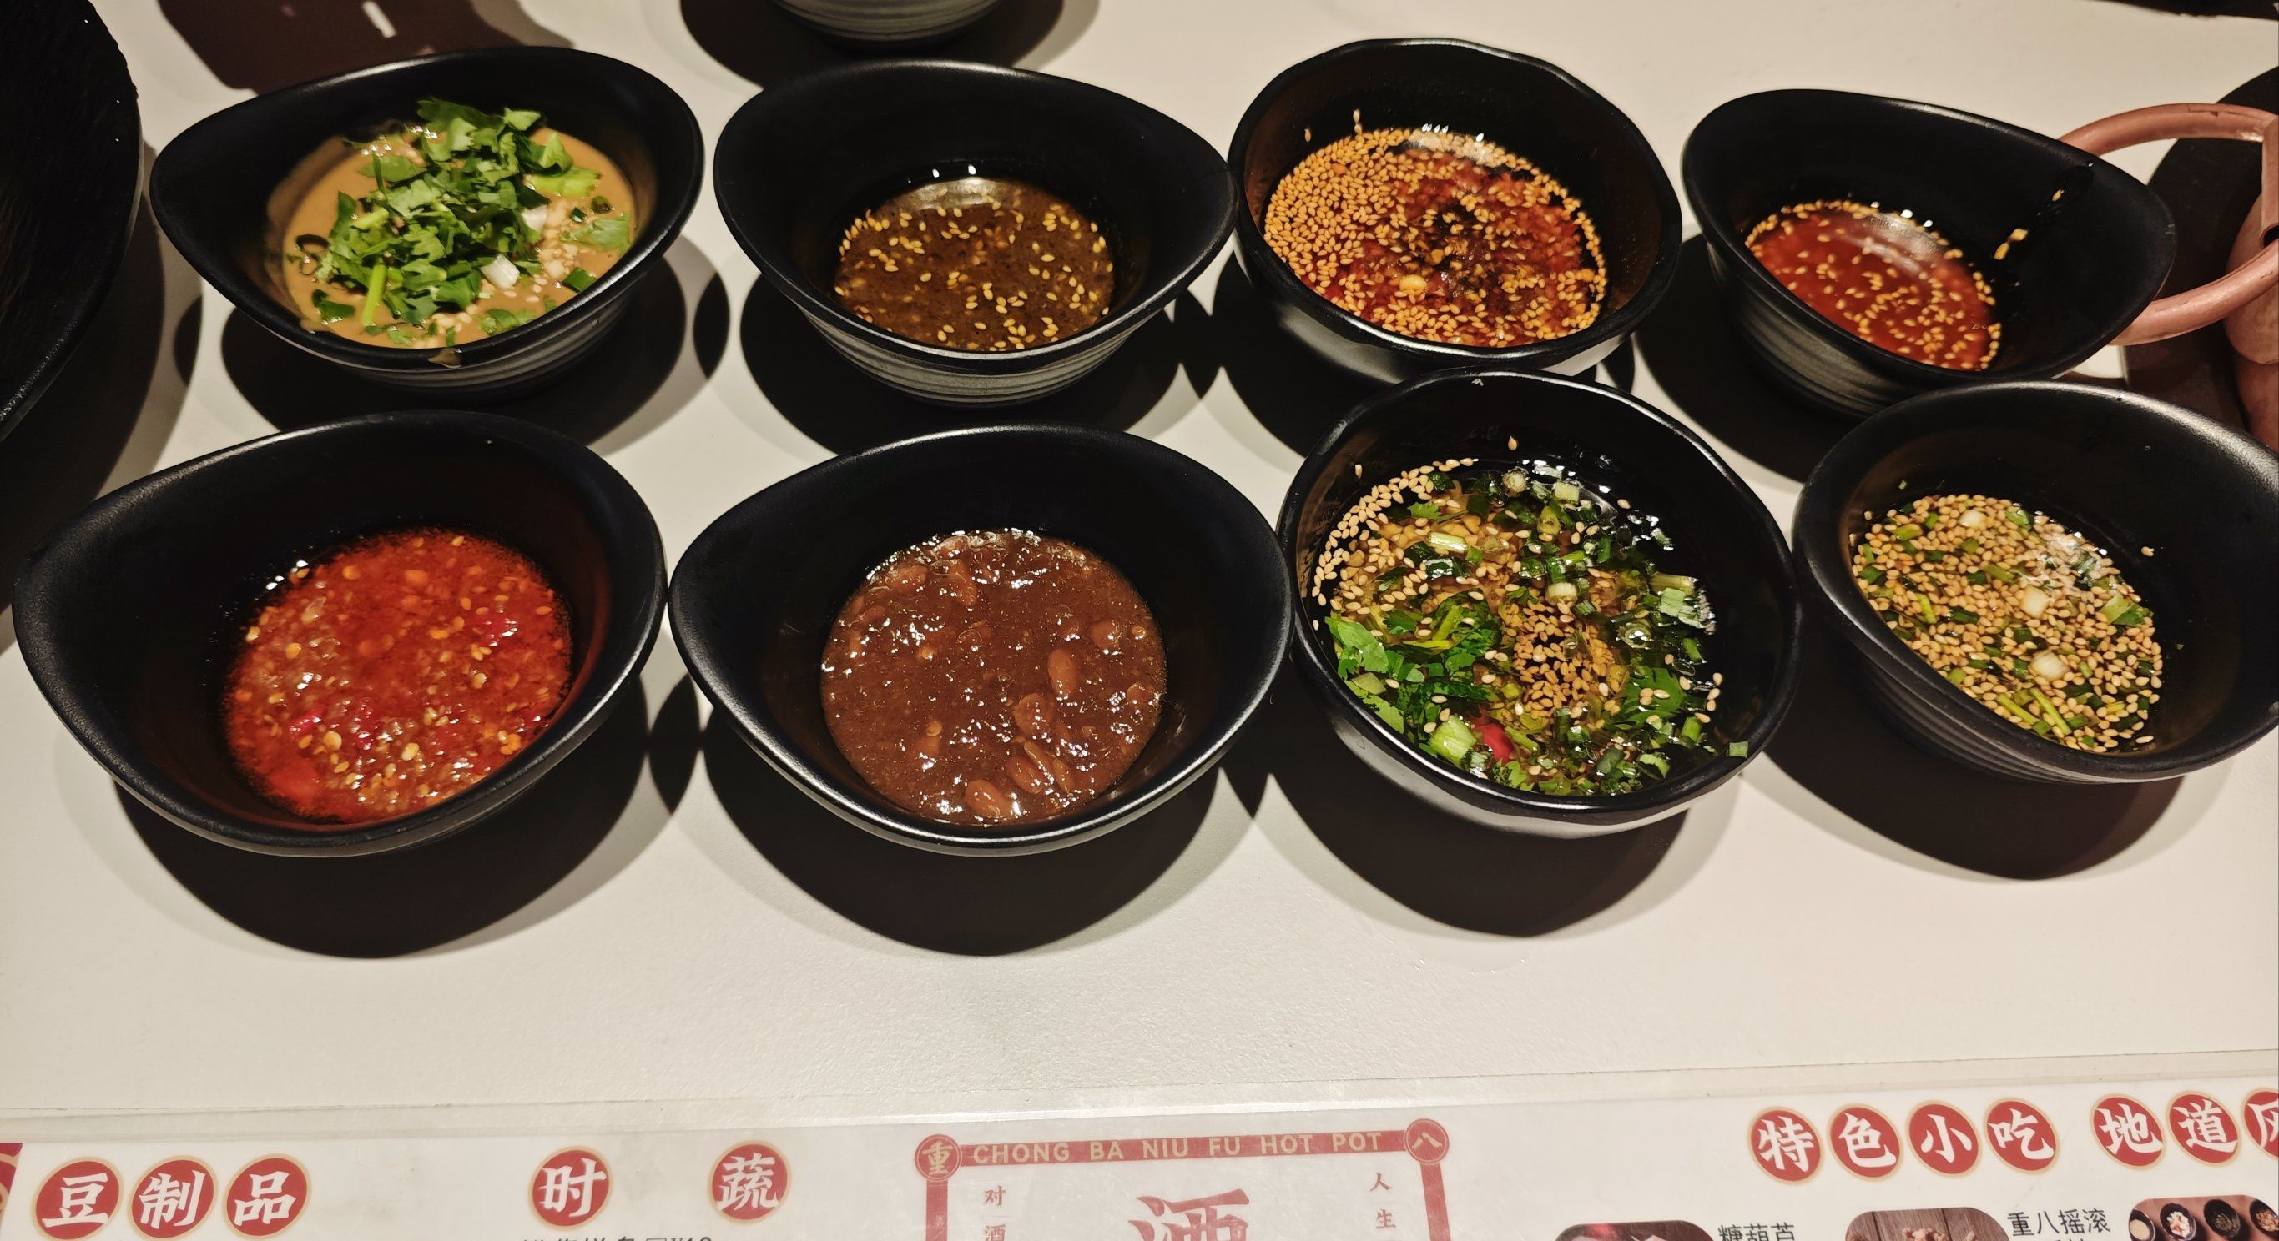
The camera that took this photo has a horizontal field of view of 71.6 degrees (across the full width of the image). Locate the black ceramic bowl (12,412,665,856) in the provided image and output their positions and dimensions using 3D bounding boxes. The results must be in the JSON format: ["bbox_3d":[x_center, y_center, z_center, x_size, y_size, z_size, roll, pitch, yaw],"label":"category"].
[{"bbox_3d":[-0.160,0.007,0.338,0.128,0.057,0.103,5,59,-2],"label":"black ceramic bowl"}]

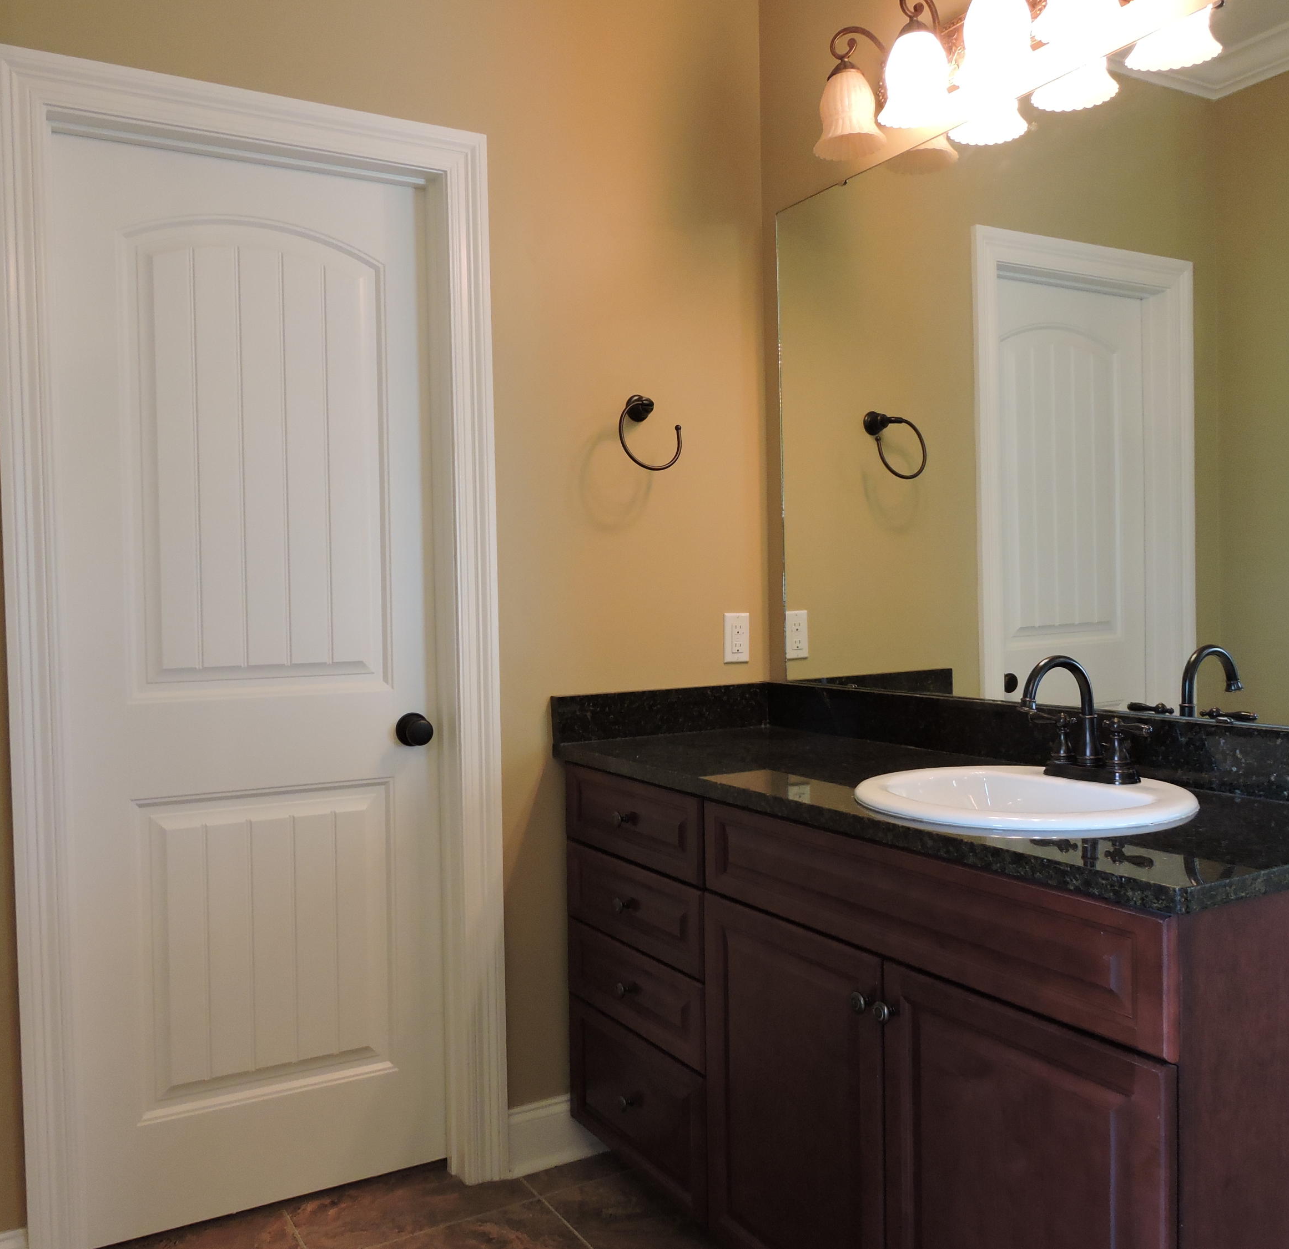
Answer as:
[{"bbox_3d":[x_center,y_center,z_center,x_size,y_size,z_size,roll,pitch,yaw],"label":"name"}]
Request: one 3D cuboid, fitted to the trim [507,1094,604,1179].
[{"bbox_3d":[-0.177,1.077,2.457,0.248,0.146,0.015,-2,2,-30],"label":"trim"}]

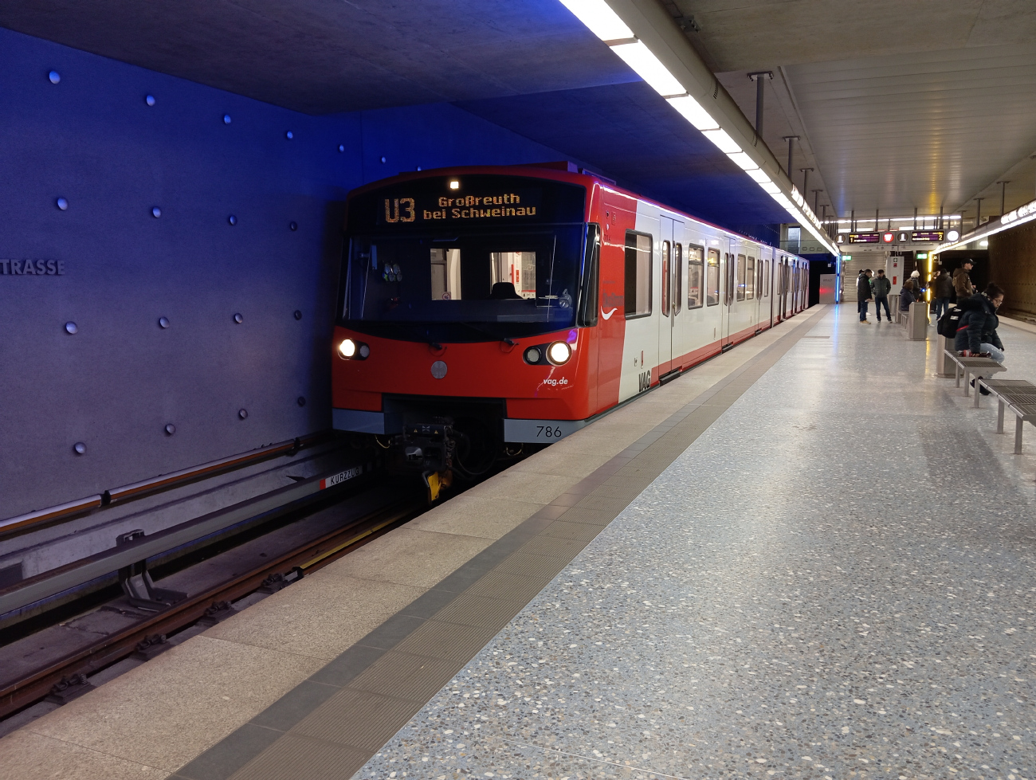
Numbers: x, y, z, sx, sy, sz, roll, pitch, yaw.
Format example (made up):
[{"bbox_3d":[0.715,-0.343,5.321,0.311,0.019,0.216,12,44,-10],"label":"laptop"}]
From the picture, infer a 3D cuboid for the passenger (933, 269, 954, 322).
[{"bbox_3d":[14.193,-3.162,27.891,0.550,1.710,0.380,1,7,11],"label":"passenger"}]

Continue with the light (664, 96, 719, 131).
[{"bbox_3d":[1.451,-2.278,6.831,0.199,0.080,1.435,2,8,22],"label":"light"}]

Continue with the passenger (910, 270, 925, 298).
[{"bbox_3d":[12.523,-2.923,26.383,0.400,1.650,0.500,1,7,16],"label":"passenger"}]

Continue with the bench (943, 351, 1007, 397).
[{"bbox_3d":[5.364,-0.154,9.943,0.399,0.427,2.401,2,8,22],"label":"bench"}]

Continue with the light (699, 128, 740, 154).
[{"bbox_3d":[2.008,-2.456,8.193,0.199,0.080,1.440,2,8,22],"label":"light"}]

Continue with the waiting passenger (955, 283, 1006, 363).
[{"bbox_3d":[5.496,-0.614,9.969,0.620,1.325,0.500,5,9,39],"label":"waiting passenger"}]

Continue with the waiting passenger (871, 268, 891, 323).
[{"bbox_3d":[11.897,-3.062,27.377,0.560,1.690,0.370,4,8,30],"label":"waiting passenger"}]

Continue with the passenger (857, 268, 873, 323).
[{"bbox_3d":[11.096,-2.981,26.768,0.420,1.700,0.520,1,7,16],"label":"passenger"}]

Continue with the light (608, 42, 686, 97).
[{"bbox_3d":[0.875,-2.094,5.425,0.199,0.080,1.458,2,8,22],"label":"light"}]

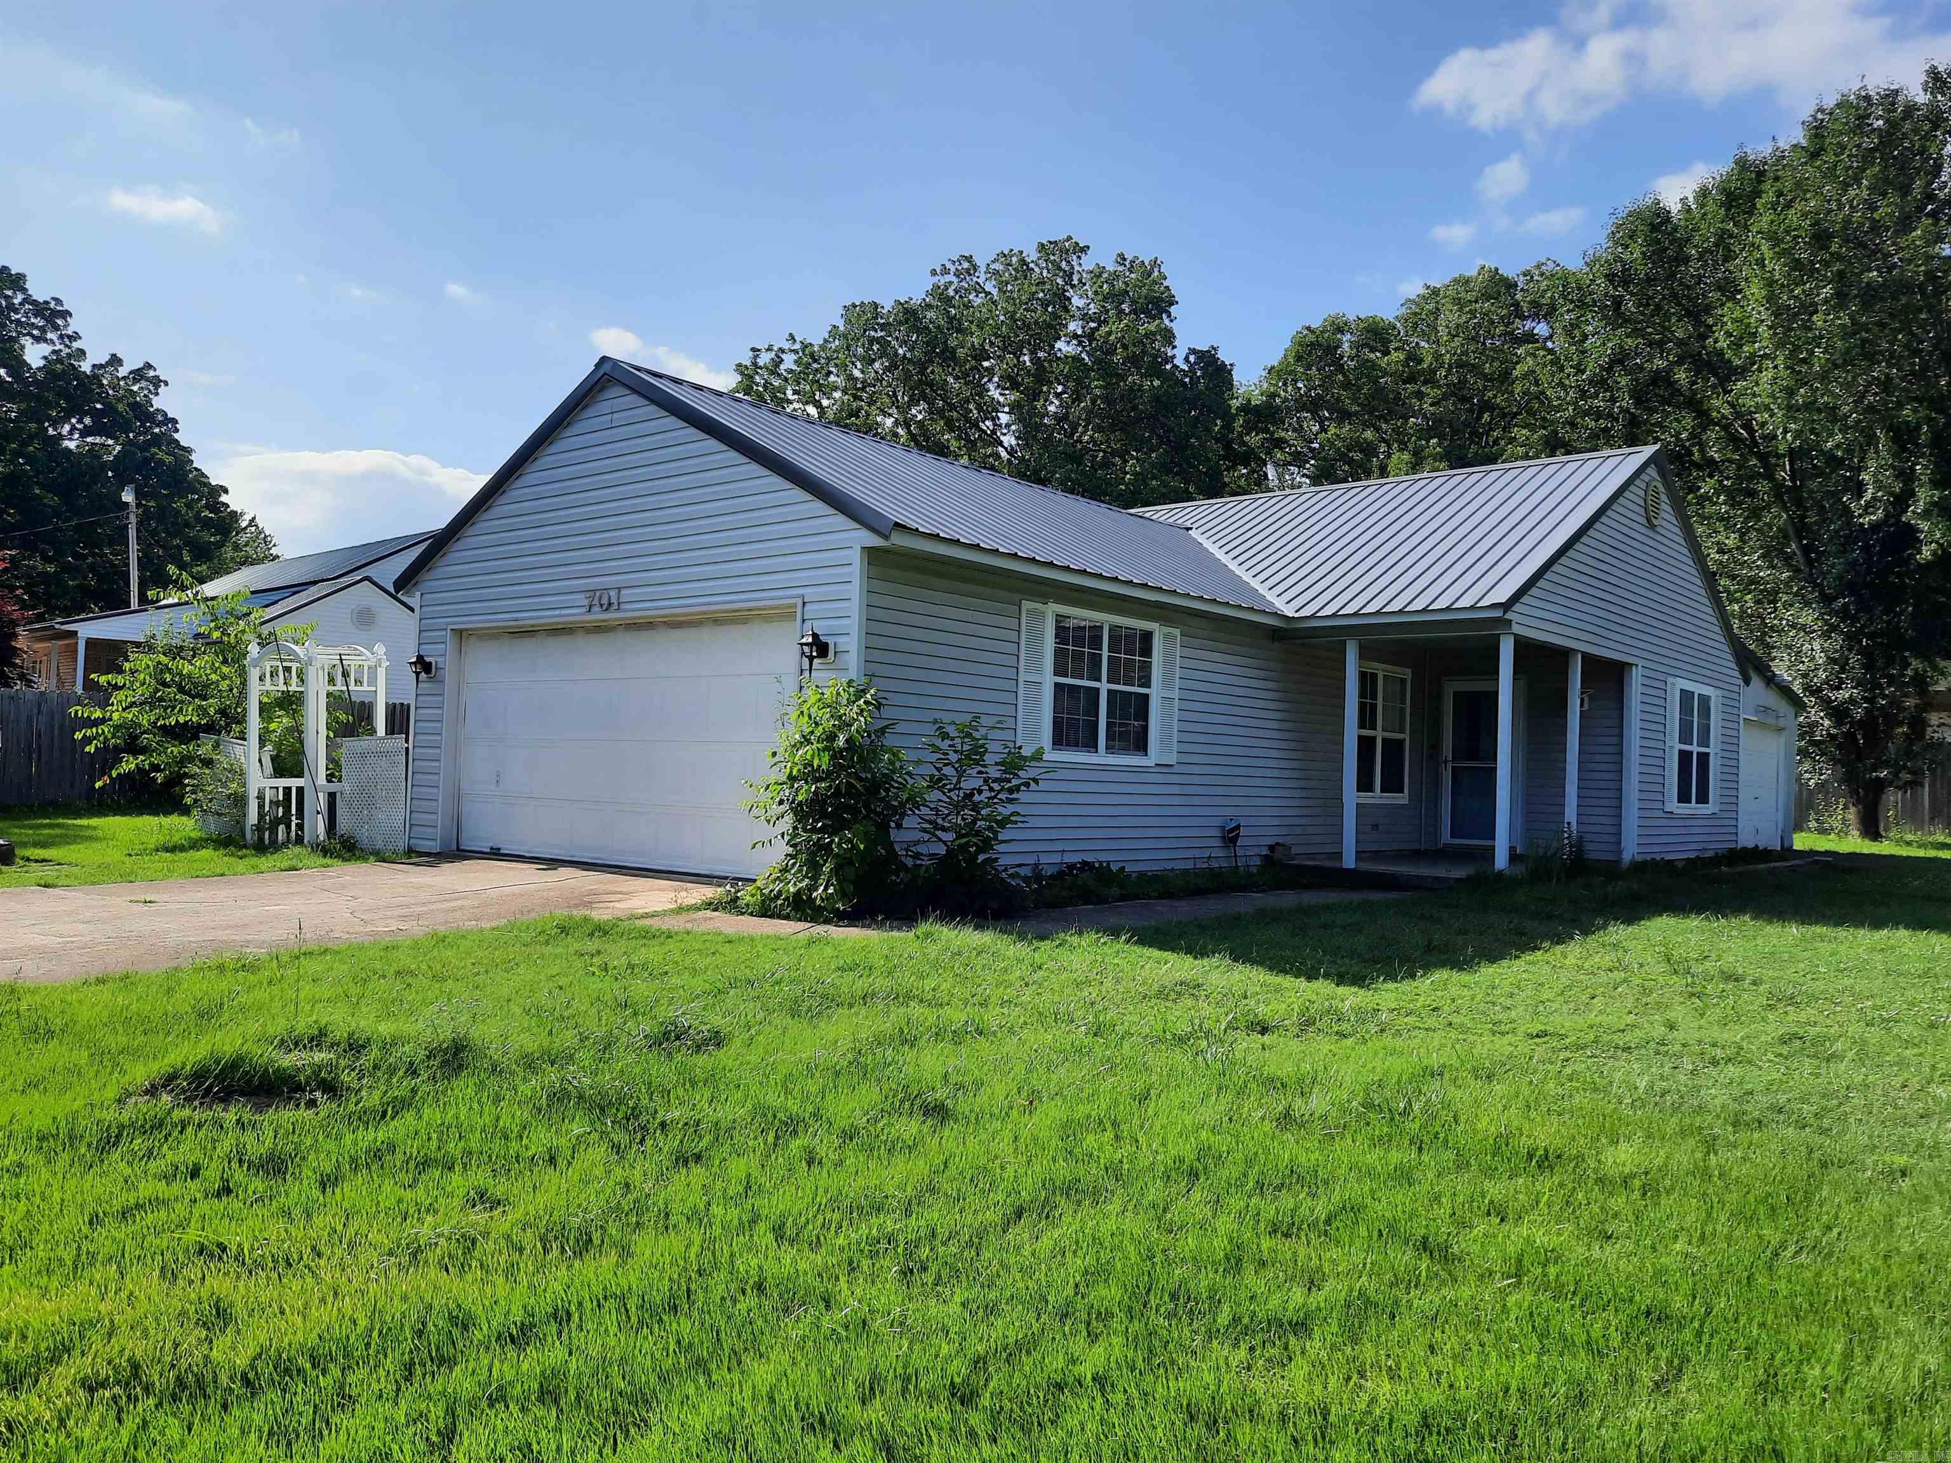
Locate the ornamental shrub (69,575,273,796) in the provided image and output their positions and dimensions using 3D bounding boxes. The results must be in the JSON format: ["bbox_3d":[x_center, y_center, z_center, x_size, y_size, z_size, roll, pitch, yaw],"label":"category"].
[{"bbox_3d":[-10.637,-0.434,18.715,2.600,3.310,2.500,3,-2,-30],"label":"ornamental shrub"}]

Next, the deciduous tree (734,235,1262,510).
[{"bbox_3d":[0.656,-5.266,36.178,13.000,14.800,12.500,2,-2,0],"label":"deciduous tree"}]

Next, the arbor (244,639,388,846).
[{"bbox_3d":[-6.960,0.155,14.895,1.420,2.110,0.820,0,-3,41],"label":"arbor"}]

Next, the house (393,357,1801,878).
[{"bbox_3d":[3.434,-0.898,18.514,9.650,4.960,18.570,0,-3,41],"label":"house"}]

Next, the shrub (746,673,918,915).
[{"bbox_3d":[-0.954,0.423,9.286,1.200,1.560,1.100,2,-2,0],"label":"shrub"}]

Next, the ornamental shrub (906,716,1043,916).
[{"bbox_3d":[-0.034,0.551,9.982,0.980,1.330,0.950,2,-2,0],"label":"ornamental shrub"}]

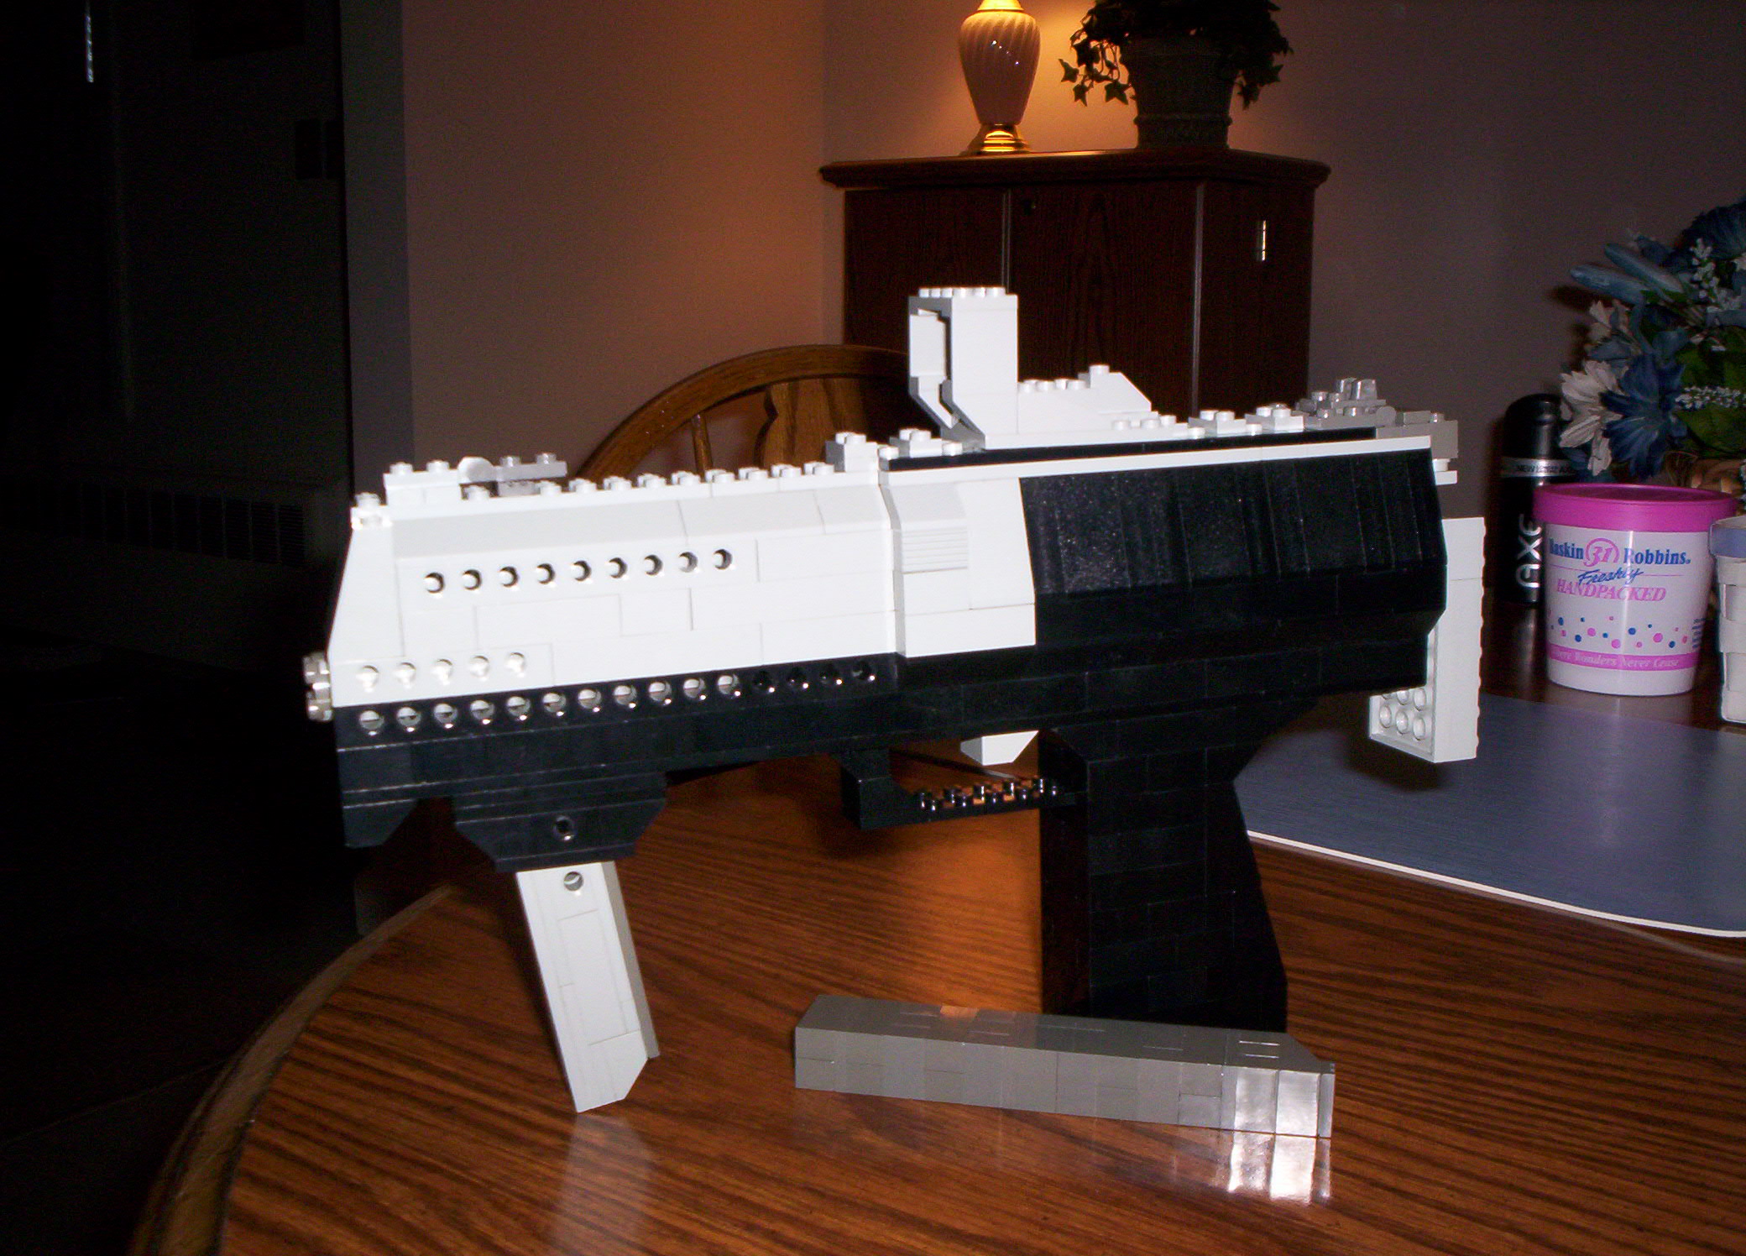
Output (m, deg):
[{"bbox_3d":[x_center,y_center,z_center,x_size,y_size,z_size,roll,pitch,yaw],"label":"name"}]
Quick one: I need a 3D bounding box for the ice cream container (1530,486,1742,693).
[{"bbox_3d":[0.393,-0.021,0.960,0.101,0.100,0.101,6,11,29],"label":"ice cream container"}]

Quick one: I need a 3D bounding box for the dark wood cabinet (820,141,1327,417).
[{"bbox_3d":[0.290,-0.116,2.854,0.700,1.130,0.350,9,13,42],"label":"dark wood cabinet"}]

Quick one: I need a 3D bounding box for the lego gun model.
[{"bbox_3d":[0.017,0.017,0.457,0.299,0.196,0.048,-5,9,-17],"label":"lego gun model"}]

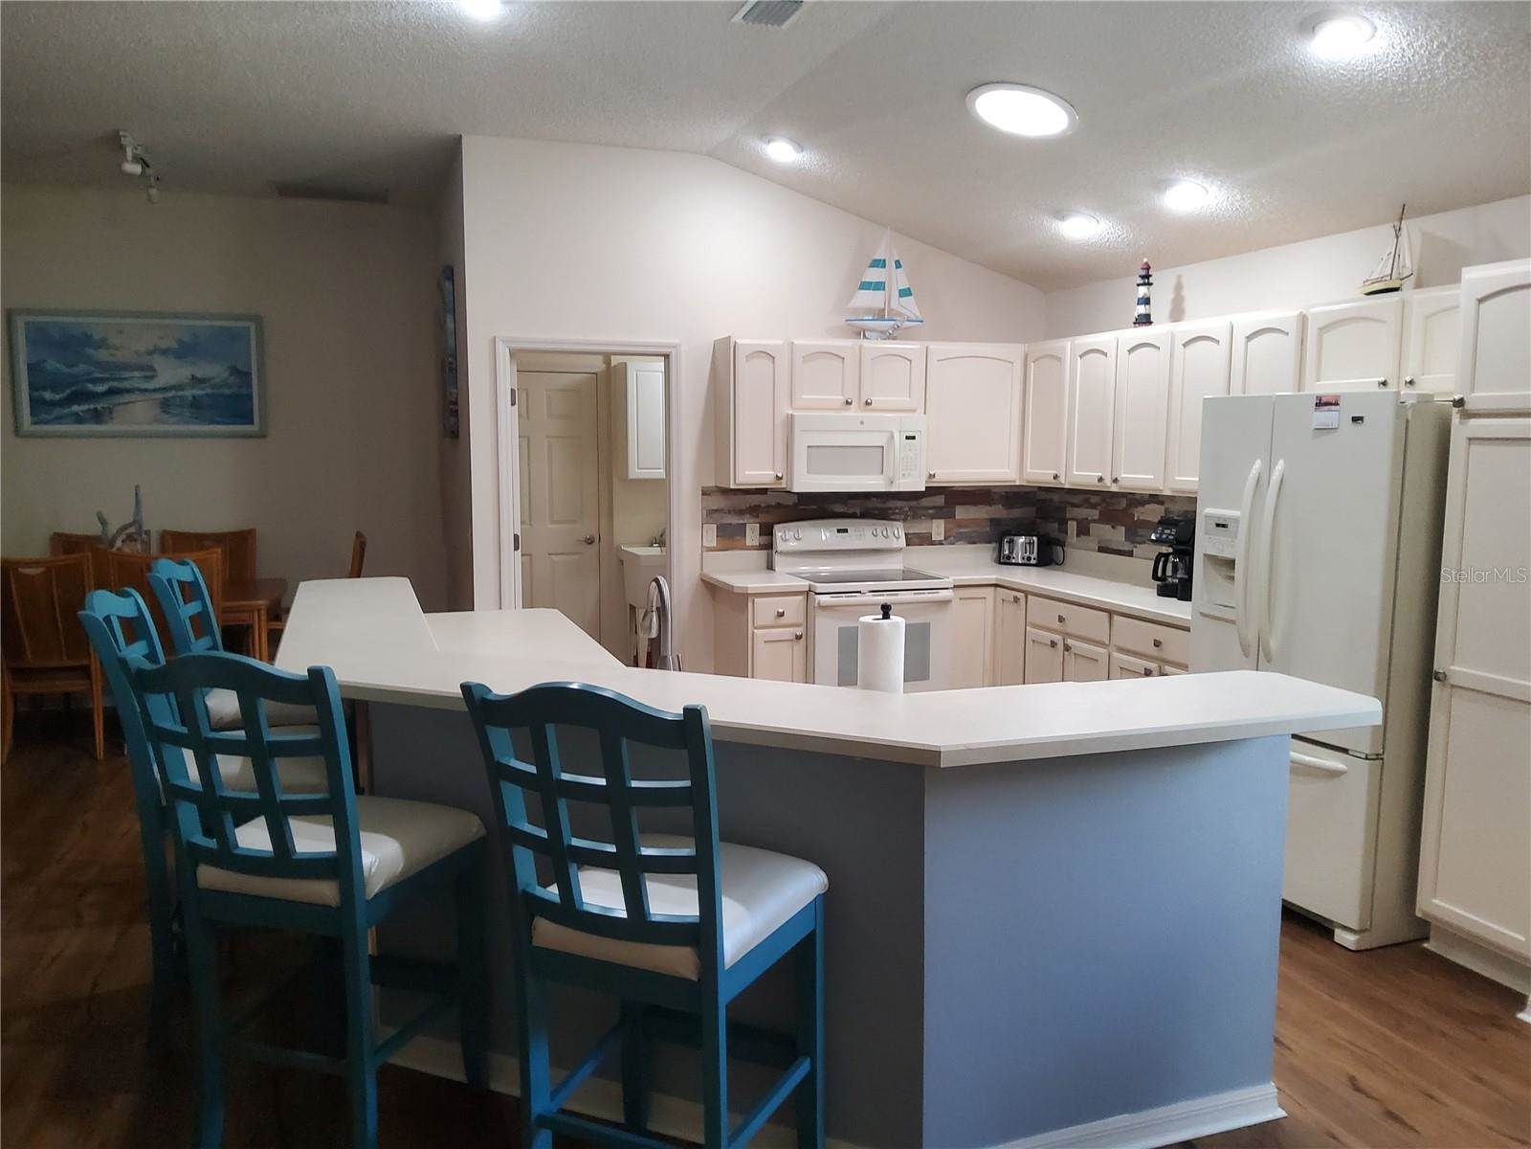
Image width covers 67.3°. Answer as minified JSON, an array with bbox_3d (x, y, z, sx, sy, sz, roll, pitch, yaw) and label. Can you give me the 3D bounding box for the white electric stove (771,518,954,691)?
[{"bbox_3d":[0.494,0.317,6.099,0.765,1.190,0.700,-2,7,-19],"label":"white electric stove"}]

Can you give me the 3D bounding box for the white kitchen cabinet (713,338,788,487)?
[{"bbox_3d":[-0.073,-0.843,6.010,0.300,0.763,0.315,-2,8,-19],"label":"white kitchen cabinet"}]

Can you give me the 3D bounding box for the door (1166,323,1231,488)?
[{"bbox_3d":[1.867,-0.710,4.988,0.020,0.714,0.375,-2,7,-19],"label":"door"}]

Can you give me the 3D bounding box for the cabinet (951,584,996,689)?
[{"bbox_3d":[1.079,0.429,6.049,0.260,0.740,0.022,-2,7,-19],"label":"cabinet"}]

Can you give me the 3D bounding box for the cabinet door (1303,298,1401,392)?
[{"bbox_3d":[2.132,-0.810,4.173,0.022,0.320,0.430,-2,7,-19],"label":"cabinet door"}]

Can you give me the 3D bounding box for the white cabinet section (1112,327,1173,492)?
[{"bbox_3d":[1.748,-0.754,5.324,0.022,0.708,0.378,-2,7,-19],"label":"white cabinet section"}]

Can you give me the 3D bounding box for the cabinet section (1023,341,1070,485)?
[{"bbox_3d":[1.496,-0.849,6.115,0.022,0.735,0.400,-2,7,-19],"label":"cabinet section"}]

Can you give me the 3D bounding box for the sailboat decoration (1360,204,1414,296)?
[{"bbox_3d":[2.273,-1.176,4.203,0.075,0.320,0.220,-2,8,-19],"label":"sailboat decoration"}]

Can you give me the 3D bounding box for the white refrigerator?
[{"bbox_3d":[2.119,0.263,4.089,0.820,1.770,0.860,-2,8,-19],"label":"white refrigerator"}]

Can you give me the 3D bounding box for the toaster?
[{"bbox_3d":[1.476,-0.151,6.557,0.250,0.185,0.270,3,8,25],"label":"toaster"}]

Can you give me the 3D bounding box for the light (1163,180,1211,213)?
[{"bbox_3d":[1.712,-1.536,4.689,0.200,0.050,0.200,16,1,-20],"label":"light"}]

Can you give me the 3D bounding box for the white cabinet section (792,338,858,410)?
[{"bbox_3d":[0.306,-1.027,5.955,0.378,0.350,0.020,-2,8,-19],"label":"white cabinet section"}]

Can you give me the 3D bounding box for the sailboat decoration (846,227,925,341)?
[{"bbox_3d":[0.642,-1.536,6.125,0.455,0.600,0.110,-2,7,-19],"label":"sailboat decoration"}]

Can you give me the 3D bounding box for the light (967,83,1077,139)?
[{"bbox_3d":[0.977,-1.751,4.394,0.449,0.040,0.449,16,1,-20],"label":"light"}]

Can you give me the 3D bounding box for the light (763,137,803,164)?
[{"bbox_3d":[0.081,-2.045,5.543,0.190,0.040,0.190,16,1,0],"label":"light"}]

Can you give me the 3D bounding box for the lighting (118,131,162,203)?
[{"bbox_3d":[-3.251,-2.088,5.985,0.120,0.170,1.080,-2,8,-19],"label":"lighting"}]

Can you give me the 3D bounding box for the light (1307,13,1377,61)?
[{"bbox_3d":[1.640,-1.526,3.284,0.195,0.050,0.195,16,1,-20],"label":"light"}]

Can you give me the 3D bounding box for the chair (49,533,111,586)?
[{"bbox_3d":[-3.911,0.298,6.745,0.530,1.050,0.570,-2,7,-19],"label":"chair"}]

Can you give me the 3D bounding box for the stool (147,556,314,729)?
[{"bbox_3d":[-1.775,0.546,4.081,0.575,1.210,0.500,-2,7,-17],"label":"stool"}]

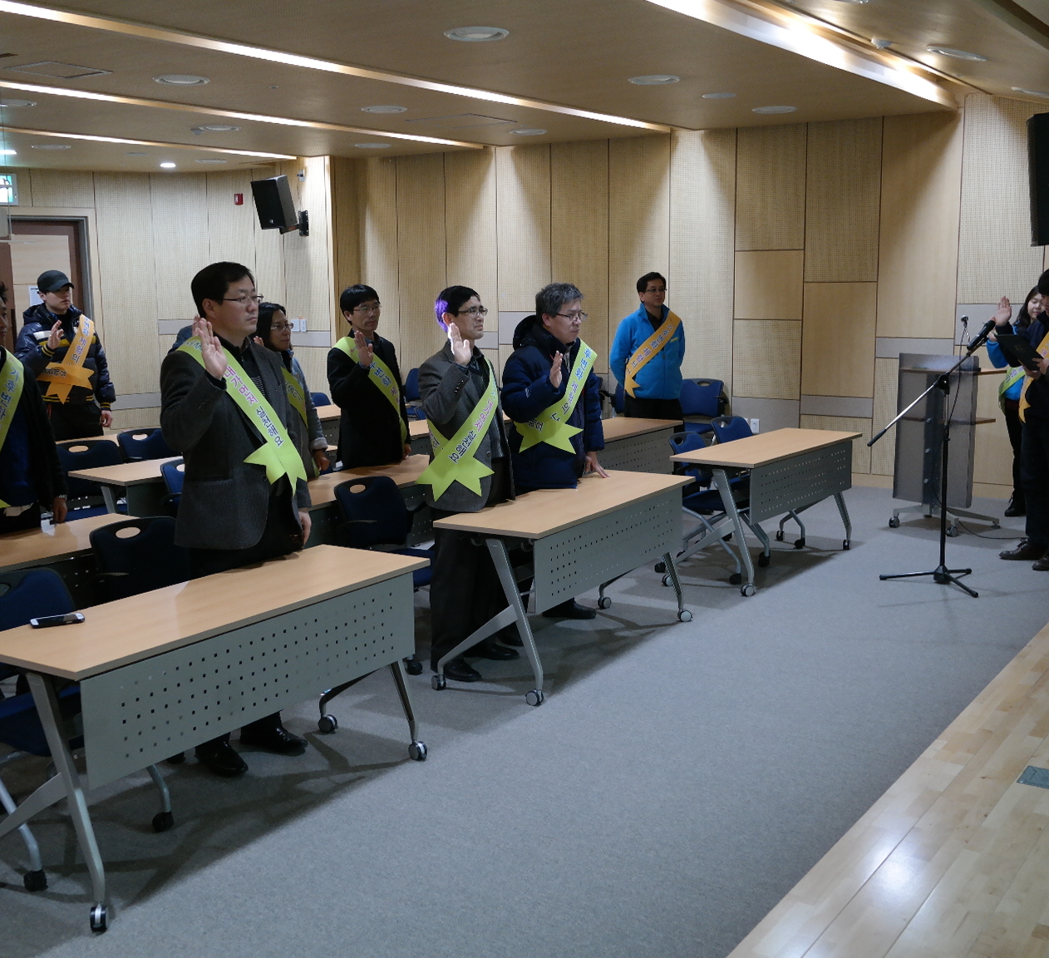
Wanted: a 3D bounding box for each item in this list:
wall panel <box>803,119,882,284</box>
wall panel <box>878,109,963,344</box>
[{"bbox_3d":[2.580,-2.235,9.663,0.603,1.276,0.050,5,11,33],"label":"wall panel"},{"bbox_3d":[3.042,-1.945,9.202,0.604,1.705,0.050,5,11,34],"label":"wall panel"}]

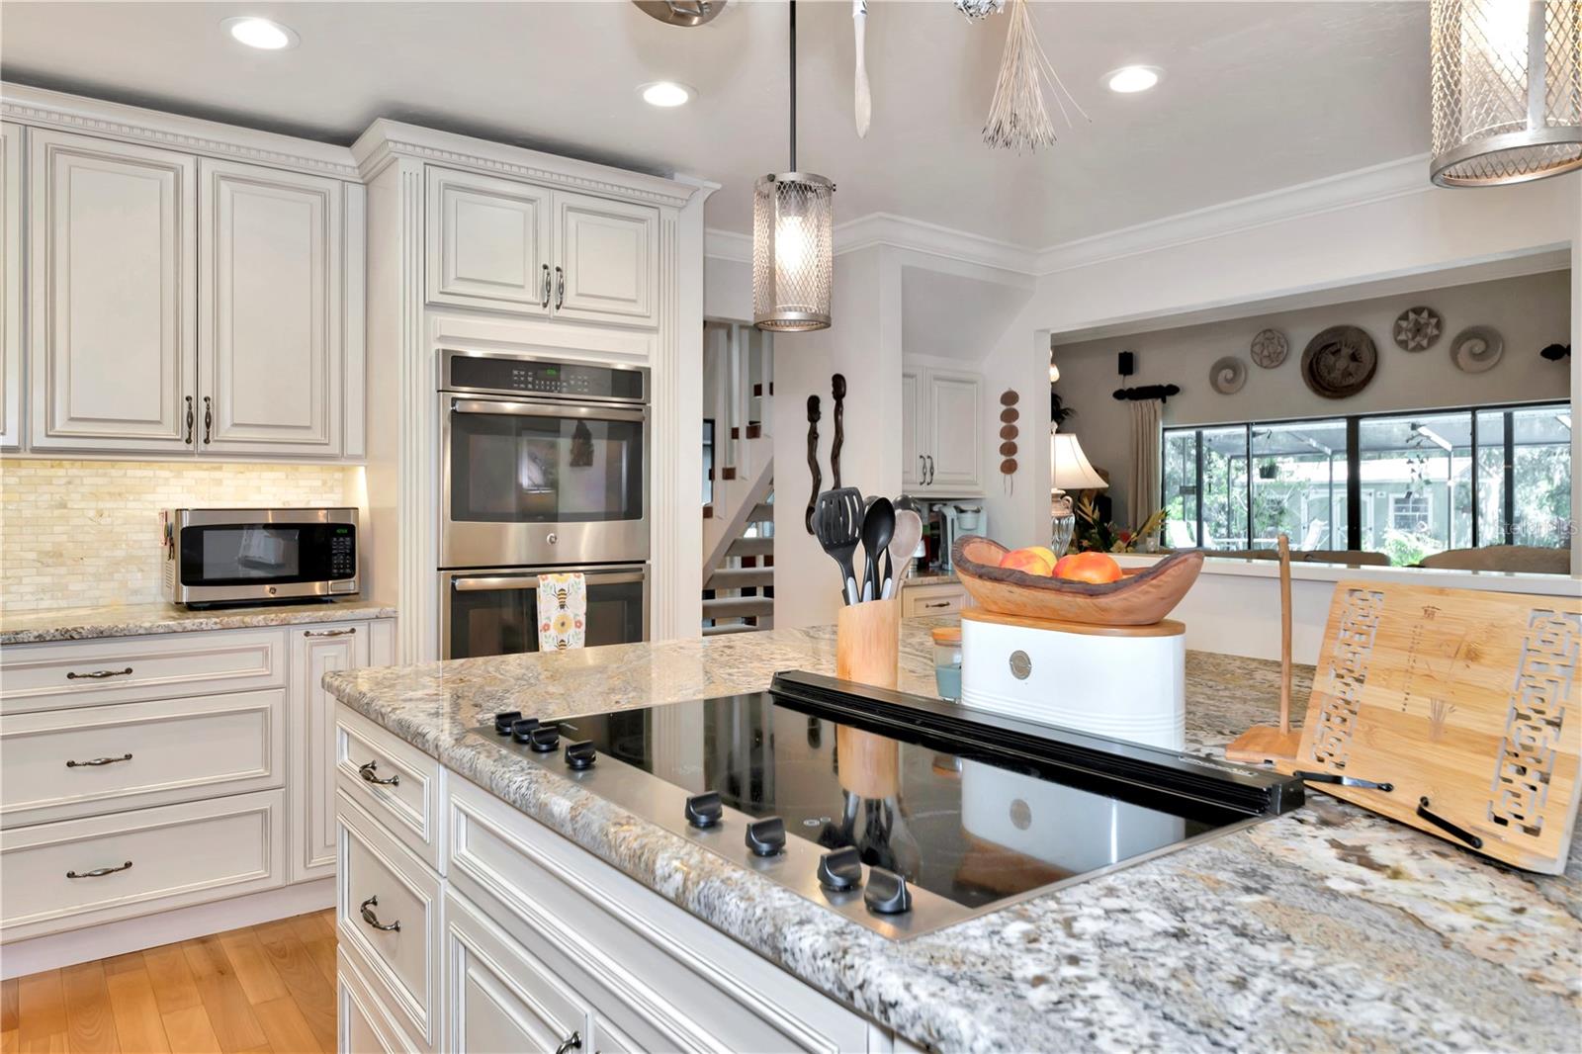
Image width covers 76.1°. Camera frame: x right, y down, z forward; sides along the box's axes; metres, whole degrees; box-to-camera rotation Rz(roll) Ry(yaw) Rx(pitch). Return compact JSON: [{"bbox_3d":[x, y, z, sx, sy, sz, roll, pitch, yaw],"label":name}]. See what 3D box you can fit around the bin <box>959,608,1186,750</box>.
[{"bbox_3d":[0.389,0.210,1.431,0.181,0.171,0.347,-1,1,-32],"label":"bin"}]

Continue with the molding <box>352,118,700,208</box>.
[{"bbox_3d":[-0.890,-1.171,3.470,1.113,0.095,0.410,-1,2,-37],"label":"molding"}]

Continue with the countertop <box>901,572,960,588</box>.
[{"bbox_3d":[0.668,0.227,4.875,0.960,0.040,0.700,-1,2,-37],"label":"countertop"}]

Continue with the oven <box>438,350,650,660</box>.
[{"bbox_3d":[-0.974,0.092,3.688,0.756,1.335,0.630,-1,1,-34],"label":"oven"}]

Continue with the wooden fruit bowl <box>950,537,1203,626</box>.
[{"bbox_3d":[0.386,0.071,1.431,0.215,0.110,0.430,-1,1,-32],"label":"wooden fruit bowl"}]

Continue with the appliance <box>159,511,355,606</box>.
[{"bbox_3d":[-1.739,0.096,3.314,0.517,0.300,0.400,-1,1,-37],"label":"appliance"}]

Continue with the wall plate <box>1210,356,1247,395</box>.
[{"bbox_3d":[3.764,-1.310,8.736,0.050,0.335,0.335,-1,1,-38],"label":"wall plate"}]

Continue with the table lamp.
[{"bbox_3d":[1.394,-0.158,5.347,0.560,0.780,0.560,-1,2,-37],"label":"table lamp"}]

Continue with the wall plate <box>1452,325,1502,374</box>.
[{"bbox_3d":[4.911,-1.274,7.247,0.050,0.335,0.335,-1,1,-38],"label":"wall plate"}]

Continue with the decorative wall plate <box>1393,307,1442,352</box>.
[{"bbox_3d":[4.674,-1.480,7.552,0.050,0.335,0.335,-1,1,-38],"label":"decorative wall plate"}]

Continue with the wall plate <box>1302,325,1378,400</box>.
[{"bbox_3d":[4.457,-1.347,8.262,0.090,0.600,0.600,-1,2,-37],"label":"wall plate"}]

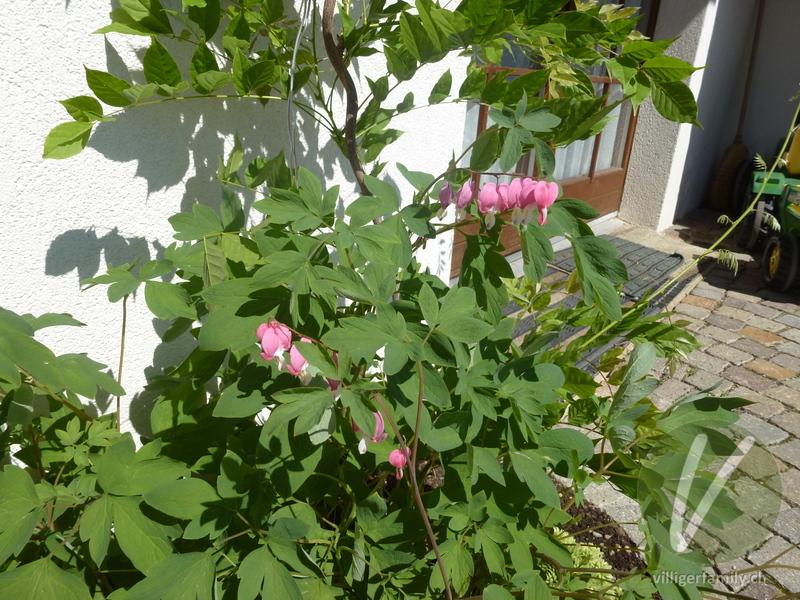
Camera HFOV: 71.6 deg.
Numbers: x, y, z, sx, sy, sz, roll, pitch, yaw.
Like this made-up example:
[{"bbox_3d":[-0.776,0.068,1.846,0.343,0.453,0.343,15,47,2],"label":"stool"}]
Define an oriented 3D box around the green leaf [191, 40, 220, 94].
[{"bbox_3d":[-0.289,-0.345,0.820,0.044,0.076,0.030,-8,23,-26],"label":"green leaf"}]

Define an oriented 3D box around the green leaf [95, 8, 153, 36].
[{"bbox_3d":[-0.367,-0.371,0.740,0.080,0.036,0.040,-10,24,-30],"label":"green leaf"}]

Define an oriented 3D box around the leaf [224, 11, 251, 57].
[{"bbox_3d":[-0.246,-0.404,0.840,0.042,0.070,0.030,-7,23,-24],"label":"leaf"}]

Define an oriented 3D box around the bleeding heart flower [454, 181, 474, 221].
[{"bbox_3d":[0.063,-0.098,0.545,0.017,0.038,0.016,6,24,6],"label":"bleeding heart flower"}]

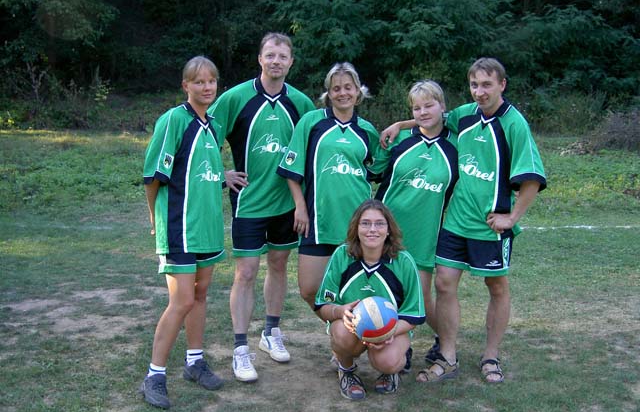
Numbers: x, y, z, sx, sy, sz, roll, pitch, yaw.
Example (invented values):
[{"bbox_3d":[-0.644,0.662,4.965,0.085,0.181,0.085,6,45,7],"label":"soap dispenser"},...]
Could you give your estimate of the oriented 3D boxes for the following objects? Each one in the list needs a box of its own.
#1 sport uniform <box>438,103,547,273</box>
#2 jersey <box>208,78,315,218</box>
[{"bbox_3d":[0.880,-0.095,3.700,0.570,0.880,0.340,3,6,25],"label":"sport uniform"},{"bbox_3d":[-0.299,-0.315,3.820,0.620,0.710,0.290,-2,9,-14],"label":"jersey"}]

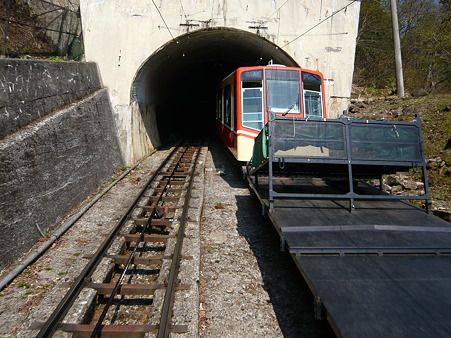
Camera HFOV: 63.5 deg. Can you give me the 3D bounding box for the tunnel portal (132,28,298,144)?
[{"bbox_3d":[-0.170,-2.800,14.300,6.800,5.000,1.600,1,-2,-3],"label":"tunnel portal"}]

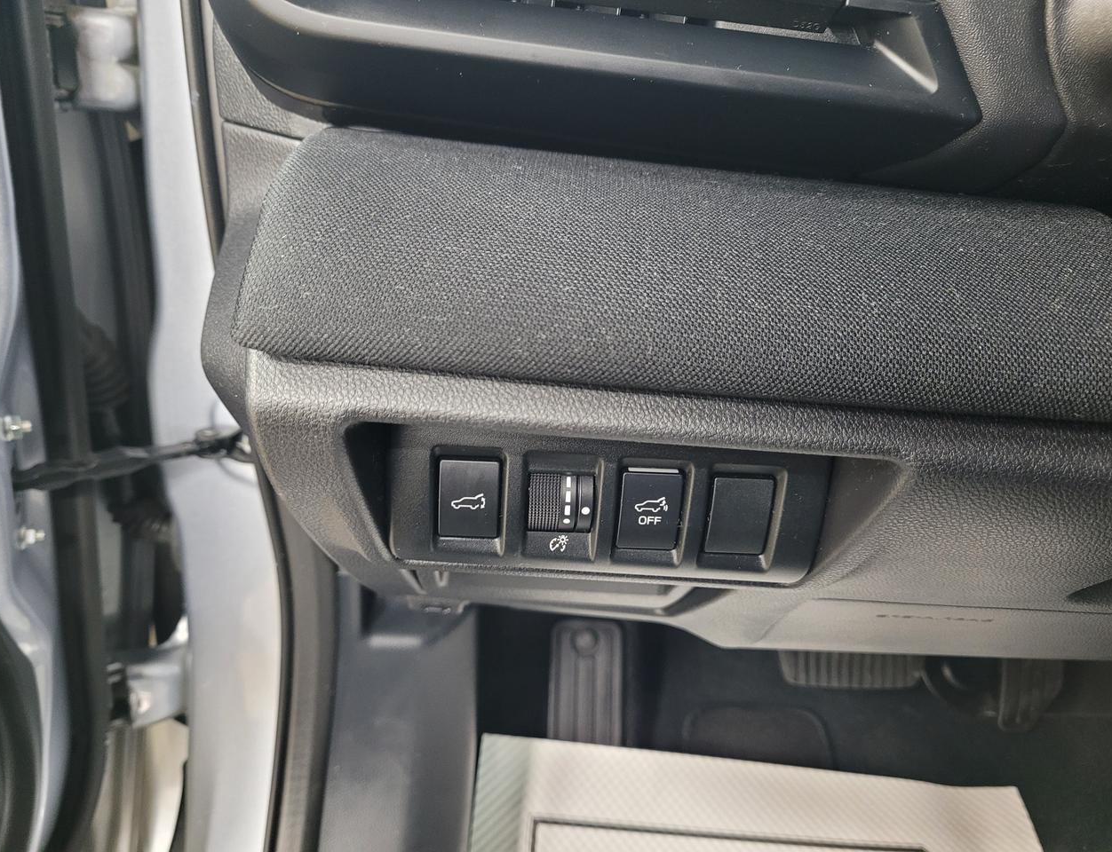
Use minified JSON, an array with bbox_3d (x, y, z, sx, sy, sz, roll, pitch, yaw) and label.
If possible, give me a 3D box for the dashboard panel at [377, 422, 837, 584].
[{"bbox_3d":[0.019,0.028,0.328,0.163,0.053,0.028,3,22,0],"label":"dashboard panel"}]

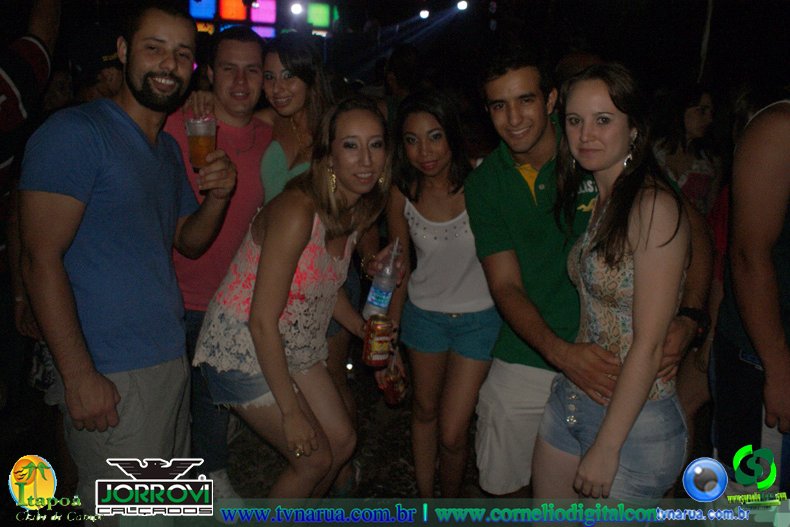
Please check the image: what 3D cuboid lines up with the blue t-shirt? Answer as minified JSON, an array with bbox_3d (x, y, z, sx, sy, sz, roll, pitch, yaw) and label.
[{"bbox_3d":[-0.693,-0.077,1.470,0.280,0.620,0.450,13,16,38],"label":"blue t-shirt"}]

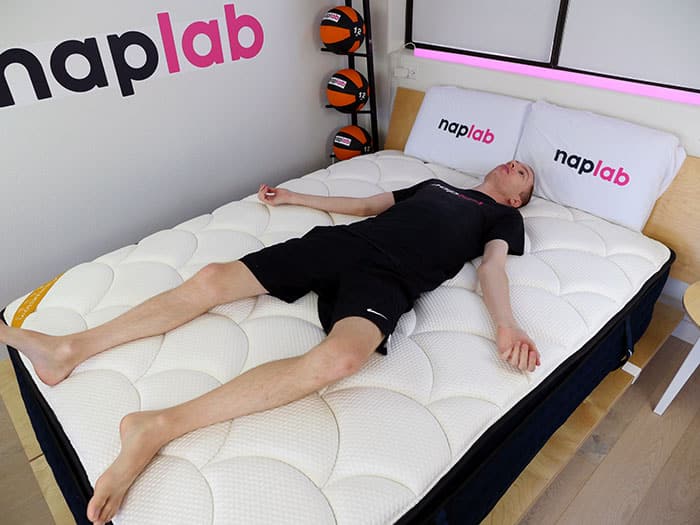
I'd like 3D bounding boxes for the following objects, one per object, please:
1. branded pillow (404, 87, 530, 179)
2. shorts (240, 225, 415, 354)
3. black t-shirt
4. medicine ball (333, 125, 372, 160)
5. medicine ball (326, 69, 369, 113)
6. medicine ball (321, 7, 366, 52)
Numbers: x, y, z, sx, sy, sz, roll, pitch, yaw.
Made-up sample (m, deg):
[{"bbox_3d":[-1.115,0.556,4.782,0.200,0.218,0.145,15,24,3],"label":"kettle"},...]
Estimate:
[{"bbox_3d":[0.575,-0.651,2.474,0.150,0.410,0.670,-11,32,-43],"label":"branded pillow"},{"bbox_3d":[-0.040,0.044,1.644,0.460,0.200,0.600,-26,40,-31],"label":"shorts"},{"bbox_3d":[0.300,-0.136,1.878,0.660,0.220,0.610,-26,40,-31],"label":"black t-shirt"},{"bbox_3d":[0.022,-0.699,2.912,0.235,0.235,0.235,-1,34,1],"label":"medicine ball"},{"bbox_3d":[-0.008,-0.964,2.733,0.235,0.235,0.235,-1,34,1],"label":"medicine ball"},{"bbox_3d":[-0.035,-1.221,2.563,0.235,0.235,0.235,-1,34,1],"label":"medicine ball"}]

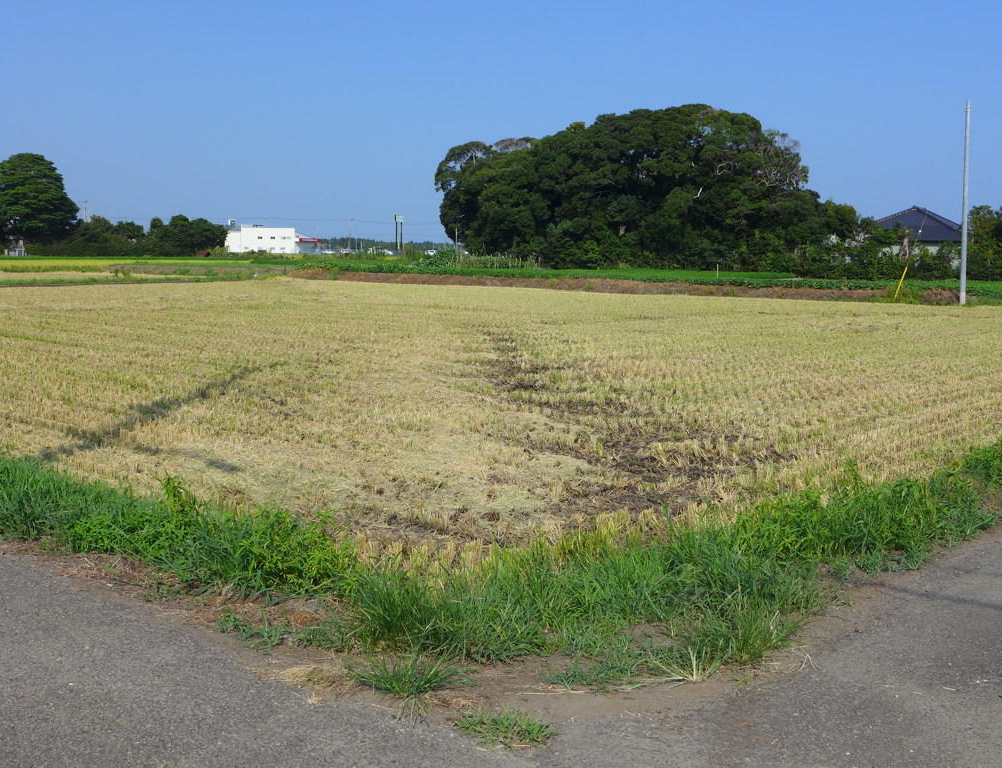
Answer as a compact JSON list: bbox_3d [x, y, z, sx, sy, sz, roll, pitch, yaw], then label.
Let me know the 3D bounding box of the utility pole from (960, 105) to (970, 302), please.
[{"bbox_3d":[18.958,-7.329,43.419,0.210,8.247,0.210,0,7,0],"label":"utility pole"}]

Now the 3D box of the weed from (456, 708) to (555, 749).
[{"bbox_3d":[0.014,1.103,3.501,0.323,0.075,0.240,0,7,0],"label":"weed"}]

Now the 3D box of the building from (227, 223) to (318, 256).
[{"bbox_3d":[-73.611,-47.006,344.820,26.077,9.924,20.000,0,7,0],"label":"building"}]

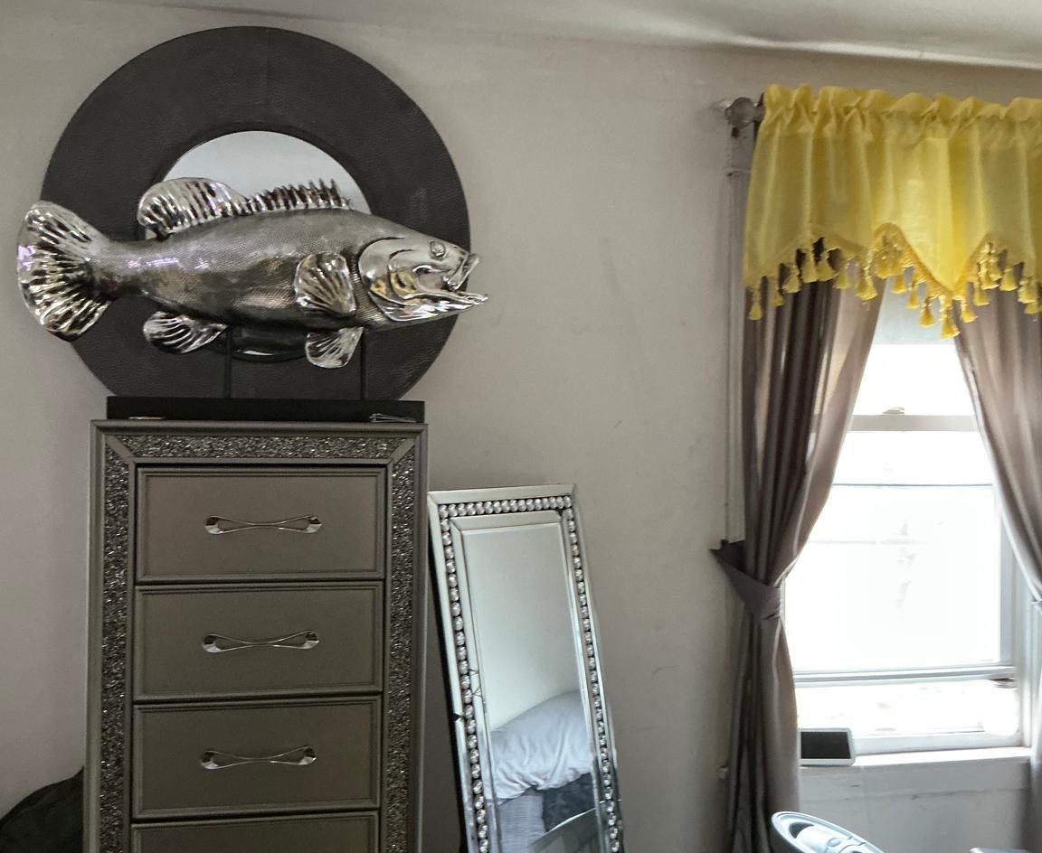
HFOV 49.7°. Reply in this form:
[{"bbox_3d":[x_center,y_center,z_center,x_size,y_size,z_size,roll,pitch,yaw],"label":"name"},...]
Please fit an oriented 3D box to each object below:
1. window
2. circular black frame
[{"bbox_3d":[0.920,0.168,2.745,0.707,1.260,0.100,1,0,-11],"label":"window"},{"bbox_3d":[-0.547,-0.402,2.396,0.885,0.885,0.050,1,0,-11],"label":"circular black frame"}]

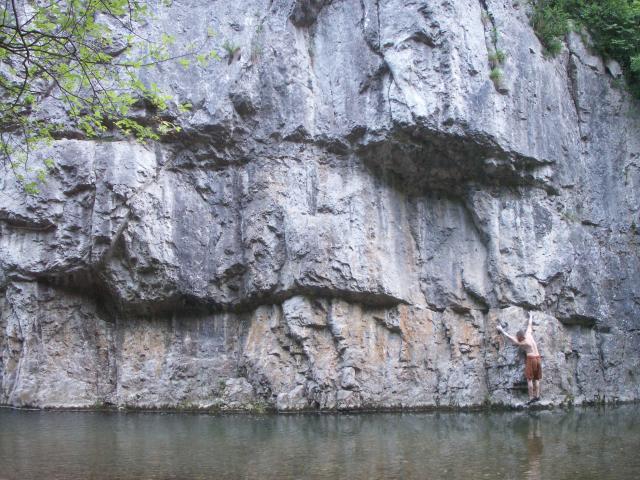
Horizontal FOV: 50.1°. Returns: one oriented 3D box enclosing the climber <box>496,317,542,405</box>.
[{"bbox_3d":[4.800,2.870,16.450,0.880,2.120,0.820,6,-10,-36],"label":"climber"}]

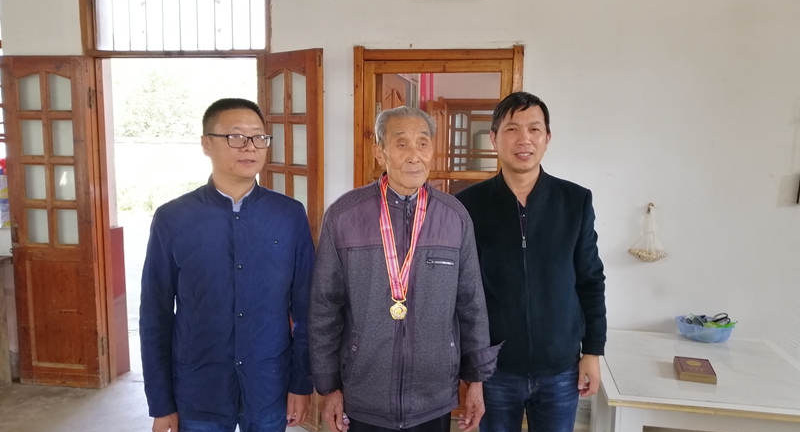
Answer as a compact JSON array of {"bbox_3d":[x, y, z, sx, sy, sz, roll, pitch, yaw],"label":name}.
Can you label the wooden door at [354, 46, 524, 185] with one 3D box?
[{"bbox_3d":[0.184,0.117,3.333,0.900,2.047,0.090,2,7,10],"label":"wooden door"}]

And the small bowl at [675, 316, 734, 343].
[{"bbox_3d":[1.528,0.571,3.013,0.265,0.088,0.245,2,7,10],"label":"small bowl"}]

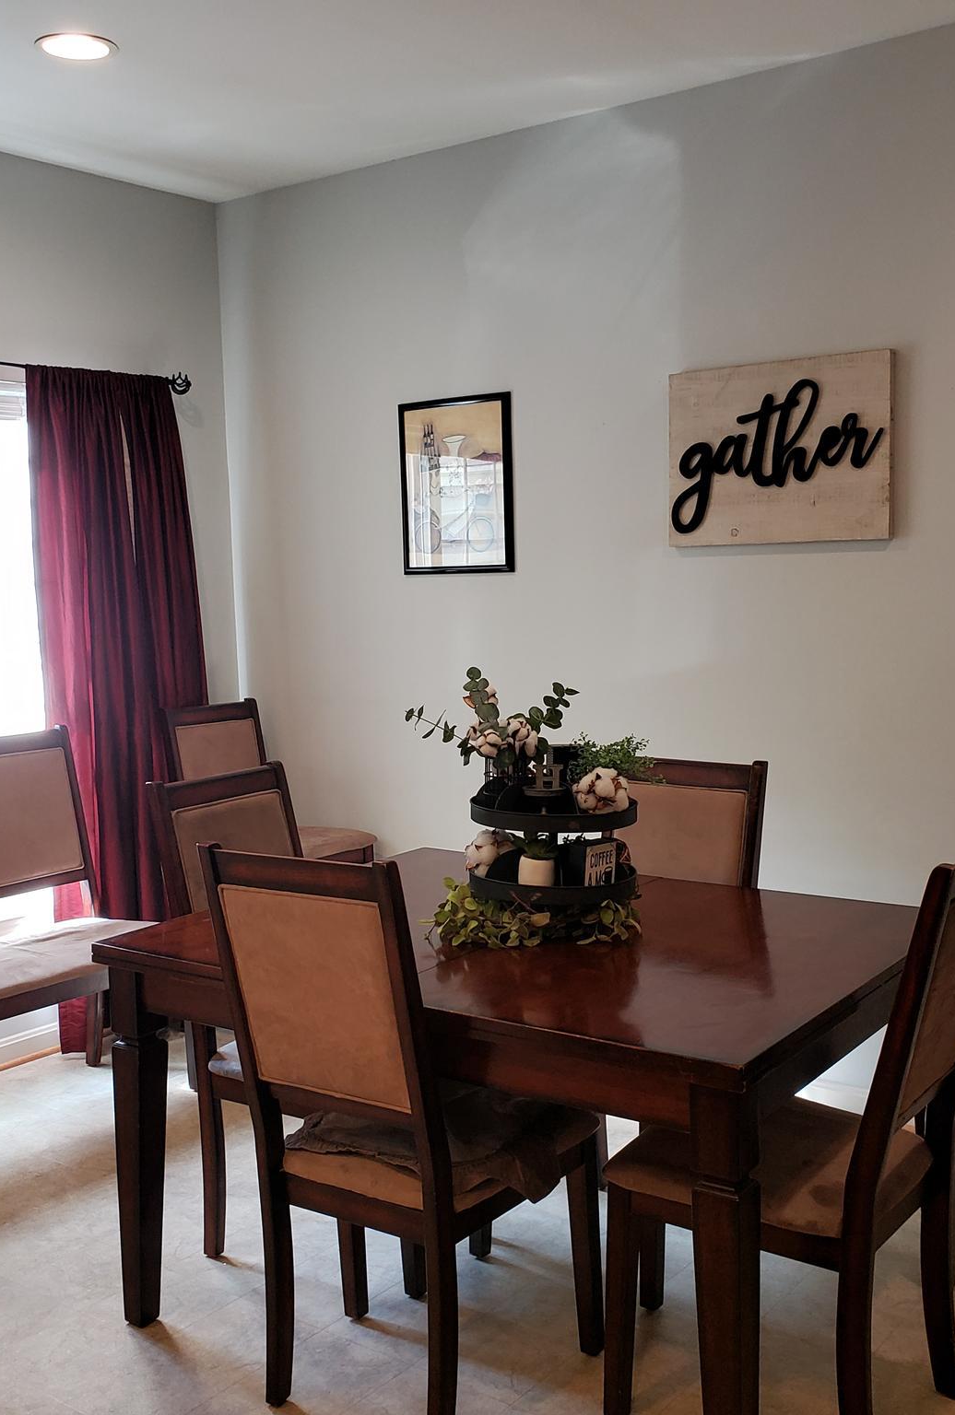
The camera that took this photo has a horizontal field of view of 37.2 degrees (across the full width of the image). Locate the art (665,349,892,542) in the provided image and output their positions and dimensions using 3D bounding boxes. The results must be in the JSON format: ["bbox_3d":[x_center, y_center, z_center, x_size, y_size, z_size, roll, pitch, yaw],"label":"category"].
[{"bbox_3d":[0.788,-0.661,3.703,0.620,0.463,0.038,3,7,37],"label":"art"}]

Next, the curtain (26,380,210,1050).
[{"bbox_3d":[-1.111,0.006,4.578,0.130,2.107,0.662,3,7,38],"label":"curtain"}]

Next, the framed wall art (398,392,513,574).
[{"bbox_3d":[-0.059,-0.676,4.343,0.424,0.526,0.025,3,7,37],"label":"framed wall art"}]

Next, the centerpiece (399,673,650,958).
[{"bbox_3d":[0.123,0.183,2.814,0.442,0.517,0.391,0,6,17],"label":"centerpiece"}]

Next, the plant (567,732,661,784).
[{"bbox_3d":[0.268,0.114,2.829,0.181,0.141,0.161,0,6,12],"label":"plant"}]

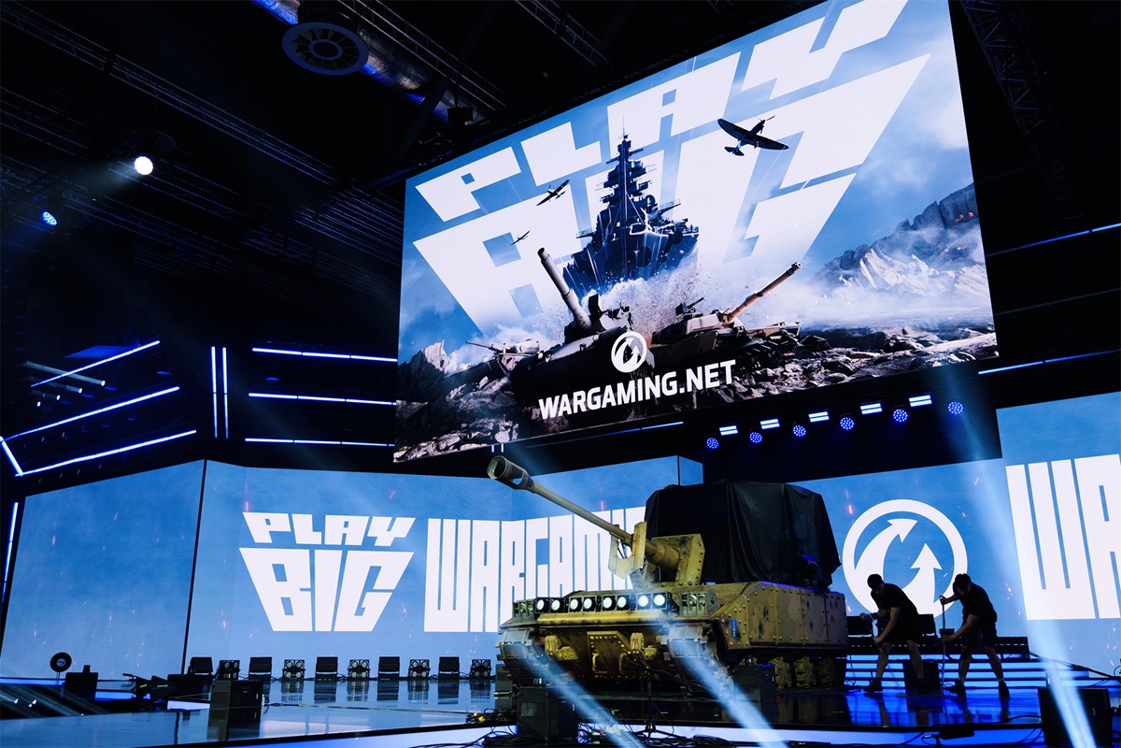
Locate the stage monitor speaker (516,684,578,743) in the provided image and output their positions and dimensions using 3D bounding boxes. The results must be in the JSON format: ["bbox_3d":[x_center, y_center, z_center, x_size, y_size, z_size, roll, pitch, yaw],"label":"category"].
[{"bbox_3d":[-0.104,2.516,6.680,0.330,0.380,0.330,-14,-22,39],"label":"stage monitor speaker"}]

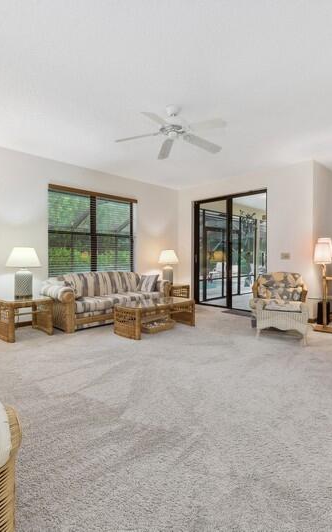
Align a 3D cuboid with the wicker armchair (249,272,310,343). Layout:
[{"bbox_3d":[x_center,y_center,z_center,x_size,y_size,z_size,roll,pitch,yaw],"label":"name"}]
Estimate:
[{"bbox_3d":[1.610,0.540,3.779,0.740,0.880,0.780,1,2,25],"label":"wicker armchair"}]

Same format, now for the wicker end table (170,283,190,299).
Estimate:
[{"bbox_3d":[0.104,0.667,5.733,0.640,0.500,0.620,-2,2,-42],"label":"wicker end table"}]

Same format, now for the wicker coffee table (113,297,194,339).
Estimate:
[{"bbox_3d":[-0.163,0.745,4.084,1.300,0.420,0.700,-1,2,-42],"label":"wicker coffee table"}]

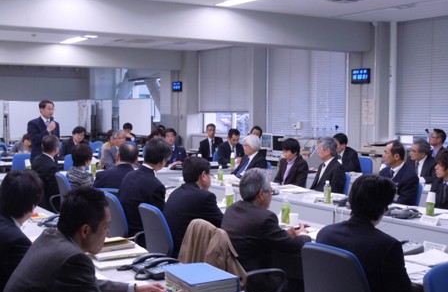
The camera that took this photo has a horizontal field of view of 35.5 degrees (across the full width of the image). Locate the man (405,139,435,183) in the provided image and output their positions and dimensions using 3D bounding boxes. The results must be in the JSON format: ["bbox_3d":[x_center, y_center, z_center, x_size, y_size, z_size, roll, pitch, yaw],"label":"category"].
[{"bbox_3d":[2.230,0.526,7.999,0.720,1.200,0.500,-1,3,-19],"label":"man"}]

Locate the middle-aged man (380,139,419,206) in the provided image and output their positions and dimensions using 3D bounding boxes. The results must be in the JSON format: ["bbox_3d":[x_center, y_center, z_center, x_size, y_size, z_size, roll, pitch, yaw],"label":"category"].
[{"bbox_3d":[1.574,0.590,6.553,0.750,1.220,0.520,-1,3,-21],"label":"middle-aged man"}]

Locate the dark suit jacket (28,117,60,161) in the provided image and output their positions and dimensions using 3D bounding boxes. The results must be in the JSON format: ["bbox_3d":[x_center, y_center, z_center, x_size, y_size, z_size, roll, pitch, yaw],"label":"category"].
[{"bbox_3d":[-2.292,-0.006,8.900,0.480,0.730,0.350,-2,4,-43],"label":"dark suit jacket"}]

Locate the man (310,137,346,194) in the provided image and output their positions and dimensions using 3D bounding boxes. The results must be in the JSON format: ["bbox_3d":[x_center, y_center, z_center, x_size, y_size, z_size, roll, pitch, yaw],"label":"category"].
[{"bbox_3d":[0.973,0.544,7.140,0.720,1.255,0.480,-1,3,-32],"label":"man"}]

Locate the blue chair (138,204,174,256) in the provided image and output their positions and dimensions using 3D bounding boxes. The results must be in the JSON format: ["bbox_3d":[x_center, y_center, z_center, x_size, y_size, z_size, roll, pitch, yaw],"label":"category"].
[{"bbox_3d":[-0.225,0.826,4.447,0.600,0.930,0.600,-1,3,-32],"label":"blue chair"}]

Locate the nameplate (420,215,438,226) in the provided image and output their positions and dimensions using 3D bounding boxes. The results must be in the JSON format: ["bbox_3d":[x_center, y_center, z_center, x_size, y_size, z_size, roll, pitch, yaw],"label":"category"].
[{"bbox_3d":[1.517,0.548,5.110,0.060,0.050,0.168,-1,3,-31],"label":"nameplate"}]

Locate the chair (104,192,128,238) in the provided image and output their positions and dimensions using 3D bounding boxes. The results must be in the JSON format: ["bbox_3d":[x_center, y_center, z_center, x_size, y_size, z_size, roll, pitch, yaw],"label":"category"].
[{"bbox_3d":[-0.641,0.795,5.353,0.580,0.900,0.580,-1,3,-31],"label":"chair"}]

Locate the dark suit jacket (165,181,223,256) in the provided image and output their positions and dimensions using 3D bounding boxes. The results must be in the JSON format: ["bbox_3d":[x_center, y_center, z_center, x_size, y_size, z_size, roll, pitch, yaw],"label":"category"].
[{"bbox_3d":[-0.193,0.534,4.639,0.460,0.610,0.510,-1,3,-31],"label":"dark suit jacket"}]

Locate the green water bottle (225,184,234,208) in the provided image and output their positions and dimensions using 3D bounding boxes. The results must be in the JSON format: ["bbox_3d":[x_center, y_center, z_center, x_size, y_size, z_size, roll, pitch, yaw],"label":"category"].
[{"bbox_3d":[0.049,0.424,5.797,0.069,0.206,0.069,0,3,0],"label":"green water bottle"}]

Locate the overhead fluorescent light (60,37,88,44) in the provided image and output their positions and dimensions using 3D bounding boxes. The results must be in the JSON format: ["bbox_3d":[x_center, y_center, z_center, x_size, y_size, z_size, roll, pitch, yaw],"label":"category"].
[{"bbox_3d":[-3.151,-2.215,14.621,0.250,0.090,1.270,-1,3,-31],"label":"overhead fluorescent light"}]

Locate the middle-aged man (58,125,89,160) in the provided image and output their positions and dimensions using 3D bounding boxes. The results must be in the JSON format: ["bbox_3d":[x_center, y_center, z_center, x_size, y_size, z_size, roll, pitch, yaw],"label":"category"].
[{"bbox_3d":[-2.468,0.303,11.613,0.500,1.280,0.700,-1,3,-32],"label":"middle-aged man"}]

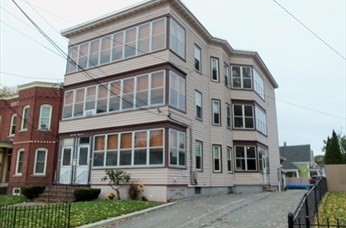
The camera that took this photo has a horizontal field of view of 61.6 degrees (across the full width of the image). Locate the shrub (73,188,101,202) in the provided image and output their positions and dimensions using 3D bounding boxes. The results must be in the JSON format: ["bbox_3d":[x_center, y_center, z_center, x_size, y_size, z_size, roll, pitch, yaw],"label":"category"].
[{"bbox_3d":[-4.105,3.948,13.965,1.200,0.680,1.060,-7,-15,29],"label":"shrub"}]

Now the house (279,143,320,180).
[{"bbox_3d":[18.687,8.509,46.616,8.000,6.950,8.000,-7,-15,29],"label":"house"}]

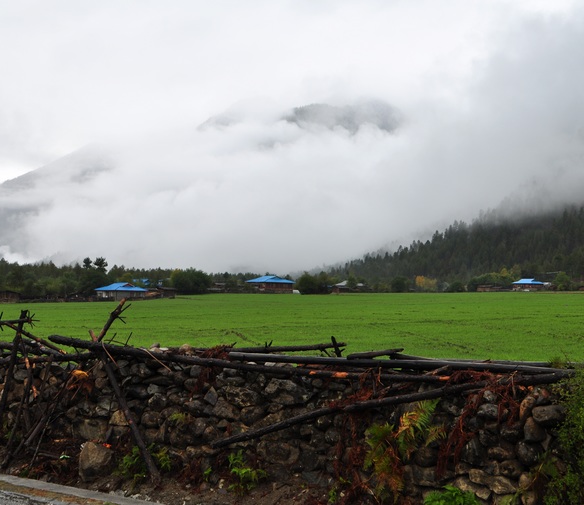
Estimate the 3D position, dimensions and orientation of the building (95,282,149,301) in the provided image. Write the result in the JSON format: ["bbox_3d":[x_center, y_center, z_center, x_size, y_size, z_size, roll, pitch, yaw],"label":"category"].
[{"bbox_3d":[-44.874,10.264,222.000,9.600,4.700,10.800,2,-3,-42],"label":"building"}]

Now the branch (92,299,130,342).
[{"bbox_3d":[-1.541,0.580,7.200,0.320,0.370,0.170,-1,-3,32],"label":"branch"}]

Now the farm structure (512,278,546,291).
[{"bbox_3d":[99.535,13.594,355.000,9.000,5.100,10.000,2,-3,-39],"label":"farm structure"}]

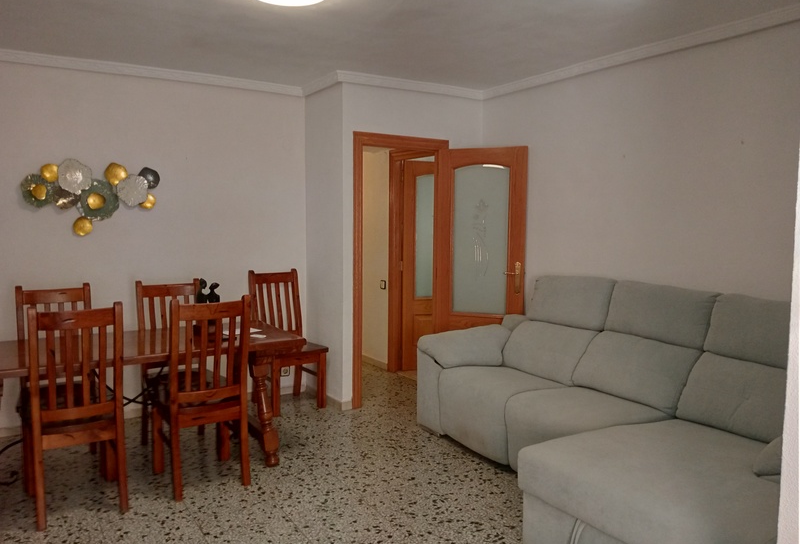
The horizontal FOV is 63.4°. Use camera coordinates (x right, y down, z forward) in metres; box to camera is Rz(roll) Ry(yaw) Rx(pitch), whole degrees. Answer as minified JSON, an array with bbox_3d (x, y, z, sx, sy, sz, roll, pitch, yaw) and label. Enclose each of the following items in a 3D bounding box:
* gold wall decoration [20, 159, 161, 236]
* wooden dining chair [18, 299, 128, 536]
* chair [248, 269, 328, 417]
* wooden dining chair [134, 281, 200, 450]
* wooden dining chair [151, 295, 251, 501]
[{"bbox_3d":[-2.130,-0.515,4.521,0.895,0.531,0.060,-3,5,-32],"label":"gold wall decoration"},{"bbox_3d":[-1.656,0.663,3.290,0.463,1.058,0.557,-3,5,-33],"label":"wooden dining chair"},{"bbox_3d":[-0.898,0.524,5.115,0.463,1.058,0.557,-3,5,-33],"label":"chair"},{"bbox_3d":[-1.390,0.601,4.096,0.463,1.058,0.557,-3,5,-33],"label":"wooden dining chair"},{"bbox_3d":[-1.113,0.639,3.614,0.463,1.058,0.557,-3,5,-32],"label":"wooden dining chair"}]

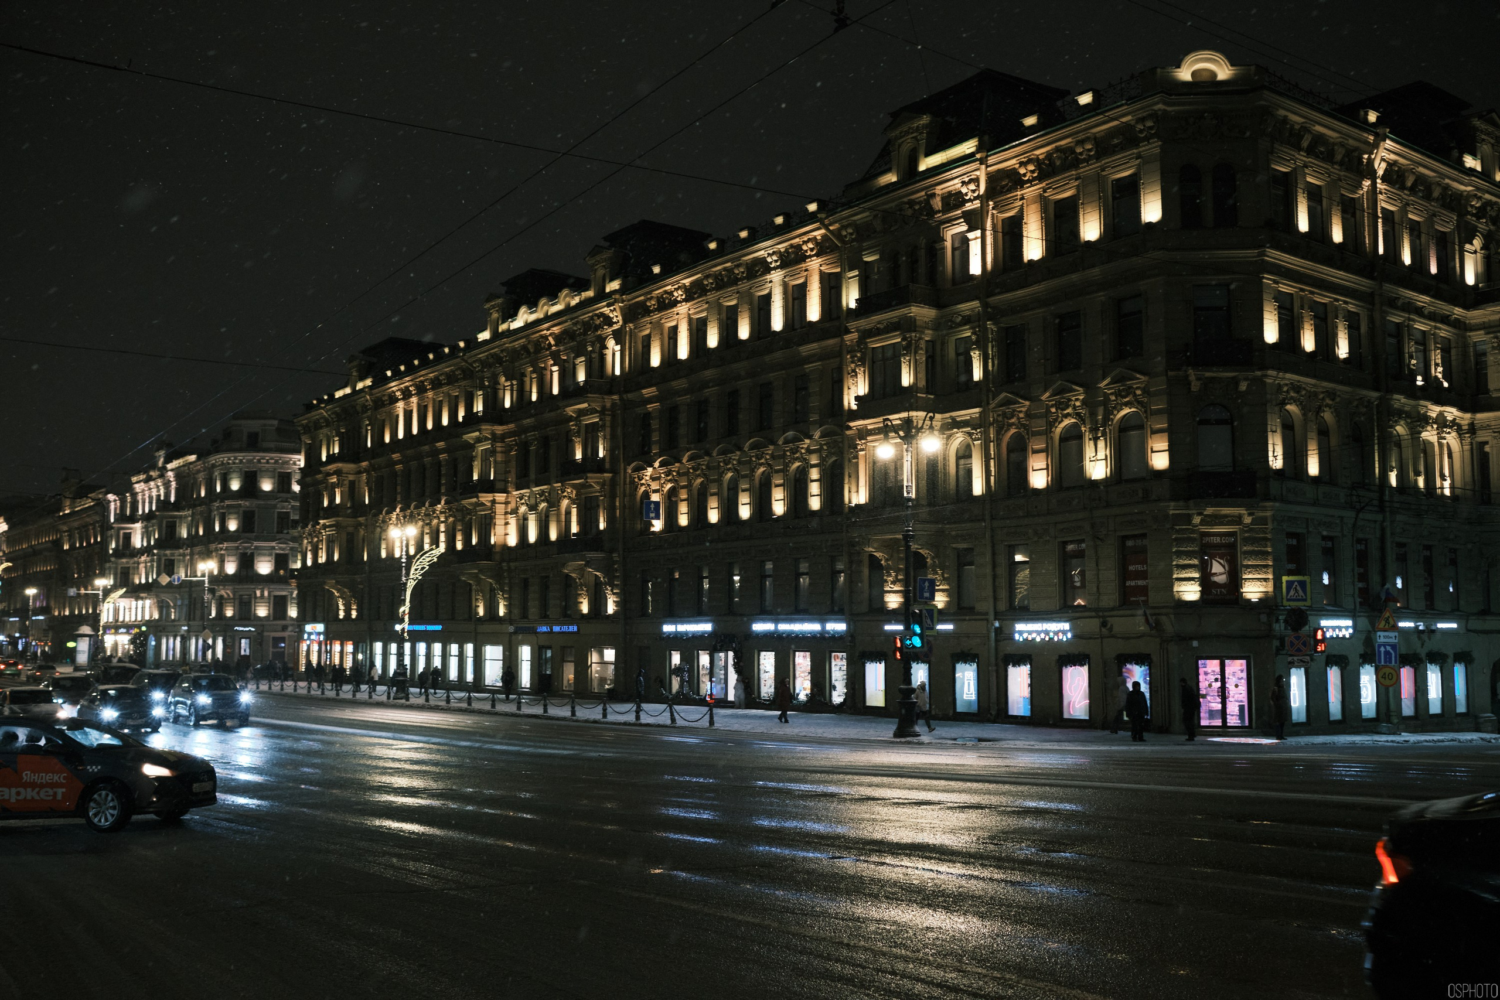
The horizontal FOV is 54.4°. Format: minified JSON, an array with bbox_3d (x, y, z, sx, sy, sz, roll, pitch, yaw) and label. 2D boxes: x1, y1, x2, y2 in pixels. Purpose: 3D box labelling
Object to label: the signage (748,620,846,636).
[{"bbox_3d":[1.942,5.393,61.626,0.180,0.641,6.853,4,-7,-35],"label":"signage"}]

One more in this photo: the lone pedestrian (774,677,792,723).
[{"bbox_3d":[1.158,6.930,50.582,0.520,1.600,0.500,4,-7,-35],"label":"lone pedestrian"}]

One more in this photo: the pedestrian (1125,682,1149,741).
[{"bbox_3d":[10.879,5.946,41.095,0.620,1.690,0.400,2,-6,-13],"label":"pedestrian"}]

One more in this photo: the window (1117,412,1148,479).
[{"bbox_3d":[12.592,-1.757,47.738,0.250,2.195,1.354,4,-7,-35],"label":"window"}]

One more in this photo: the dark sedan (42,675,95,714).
[{"bbox_3d":[-25.640,7.384,54.853,1.820,1.540,4.450,4,-7,-32],"label":"dark sedan"}]

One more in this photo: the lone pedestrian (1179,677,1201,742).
[{"bbox_3d":[12.445,5.951,41.297,0.480,1.740,0.480,3,-7,-21],"label":"lone pedestrian"}]

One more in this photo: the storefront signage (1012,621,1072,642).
[{"bbox_3d":[9.720,4.385,48.427,0.150,0.678,2.584,4,-7,-35],"label":"storefront signage"}]

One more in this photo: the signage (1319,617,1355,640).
[{"bbox_3d":[18.838,4.118,46.832,2.100,0.670,0.150,5,-8,-38],"label":"signage"}]

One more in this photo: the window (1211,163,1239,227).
[{"bbox_3d":[14.871,-9.497,45.661,0.838,2.069,0.300,0,-6,6],"label":"window"}]

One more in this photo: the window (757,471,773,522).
[{"bbox_3d":[0.660,-0.162,61.953,0.300,2.126,1.158,4,-7,-35],"label":"window"}]

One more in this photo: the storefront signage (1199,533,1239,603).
[{"bbox_3d":[14.322,2.089,44.469,1.164,2.215,0.120,0,-6,6],"label":"storefront signage"}]

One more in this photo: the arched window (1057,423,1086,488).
[{"bbox_3d":[10.830,-1.498,49.092,0.300,2.200,1.220,5,-8,-36],"label":"arched window"}]

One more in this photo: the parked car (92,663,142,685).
[{"bbox_3d":[-31.443,8.968,71.792,1.880,1.760,4.600,5,-8,-35],"label":"parked car"}]

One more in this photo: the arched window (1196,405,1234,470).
[{"bbox_3d":[14.879,-1.997,46.750,1.161,2.116,0.250,-1,-6,8],"label":"arched window"}]

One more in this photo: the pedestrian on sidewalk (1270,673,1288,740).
[{"bbox_3d":[15.240,5.970,42.000,0.460,1.820,0.520,-1,-6,8],"label":"pedestrian on sidewalk"}]

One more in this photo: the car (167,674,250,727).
[{"bbox_3d":[-18.317,6.811,49.600,1.850,1.620,4.550,4,-7,-31],"label":"car"}]

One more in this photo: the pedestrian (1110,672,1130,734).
[{"bbox_3d":[11.243,6.254,44.420,0.520,1.740,0.600,4,-7,-35],"label":"pedestrian"}]

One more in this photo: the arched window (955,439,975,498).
[{"bbox_3d":[7.682,-1.111,52.231,0.300,2.193,0.963,4,-7,-35],"label":"arched window"}]

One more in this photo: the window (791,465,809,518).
[{"bbox_3d":[2.105,-0.342,60.900,0.300,2.130,1.170,5,-8,-36],"label":"window"}]

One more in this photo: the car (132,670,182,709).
[{"bbox_3d":[-24.157,7.915,60.112,1.850,1.700,4.600,4,-7,-35],"label":"car"}]

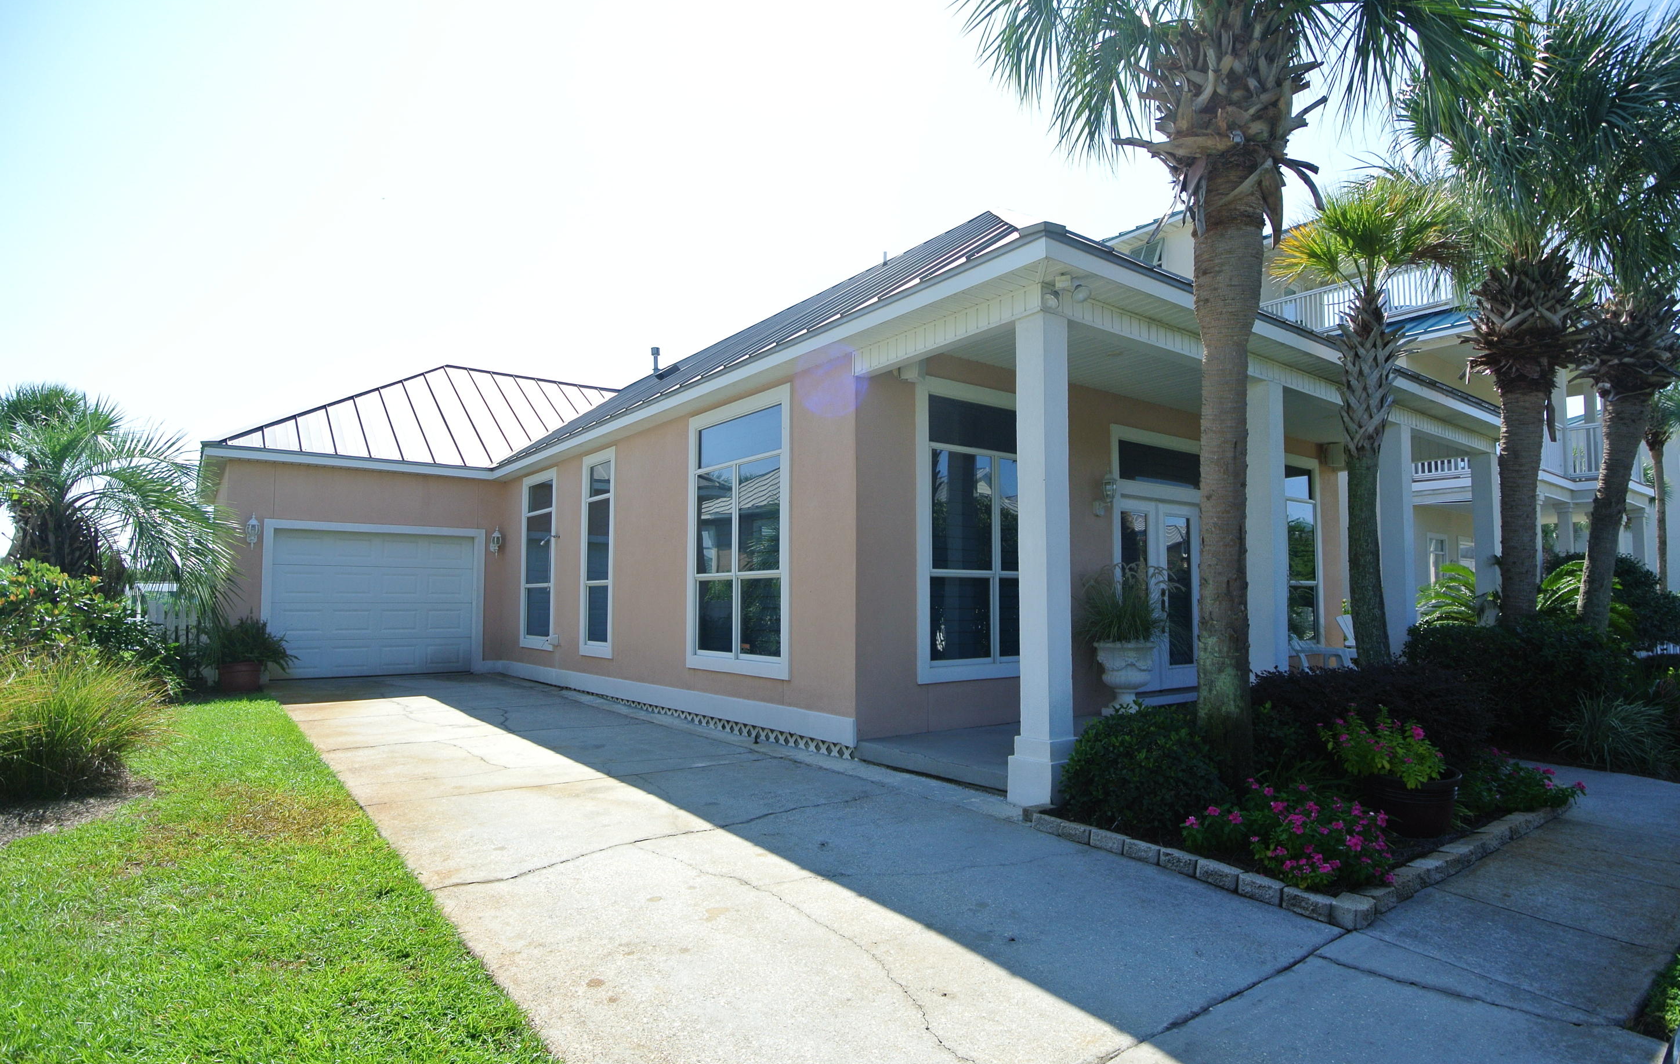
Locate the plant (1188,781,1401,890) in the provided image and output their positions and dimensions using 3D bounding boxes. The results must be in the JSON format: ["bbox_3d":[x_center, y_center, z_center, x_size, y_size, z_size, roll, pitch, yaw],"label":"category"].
[{"bbox_3d":[2.047,1.346,3.839,0.580,0.310,0.800,3,-6,-38],"label":"plant"}]

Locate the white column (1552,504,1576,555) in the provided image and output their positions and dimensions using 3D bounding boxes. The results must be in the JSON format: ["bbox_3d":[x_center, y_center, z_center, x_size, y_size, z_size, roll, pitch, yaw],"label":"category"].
[{"bbox_3d":[12.884,0.911,14.891,0.270,2.786,0.270,3,-6,-38],"label":"white column"}]

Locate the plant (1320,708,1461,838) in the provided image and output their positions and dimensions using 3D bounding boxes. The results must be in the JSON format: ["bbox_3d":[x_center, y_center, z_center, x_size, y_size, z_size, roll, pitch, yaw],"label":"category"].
[{"bbox_3d":[2.887,1.240,4.479,0.630,0.620,0.560,-3,-6,32],"label":"plant"}]

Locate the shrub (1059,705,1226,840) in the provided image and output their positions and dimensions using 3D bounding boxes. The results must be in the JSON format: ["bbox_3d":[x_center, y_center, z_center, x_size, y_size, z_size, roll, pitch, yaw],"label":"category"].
[{"bbox_3d":[1.684,1.274,4.719,0.880,0.600,0.850,-2,-5,19],"label":"shrub"}]

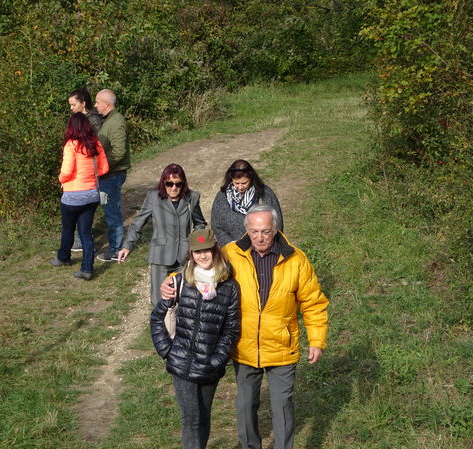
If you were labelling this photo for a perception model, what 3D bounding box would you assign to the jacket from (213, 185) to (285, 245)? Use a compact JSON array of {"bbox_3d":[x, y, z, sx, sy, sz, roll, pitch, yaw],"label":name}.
[{"bbox_3d":[0.088,0.127,9.777,0.560,0.750,0.380,1,15,4],"label":"jacket"}]

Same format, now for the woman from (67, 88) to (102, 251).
[{"bbox_3d":[-1.518,-0.550,12.731,0.380,1.690,0.440,4,15,14],"label":"woman"}]

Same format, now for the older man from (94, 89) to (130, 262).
[{"bbox_3d":[-1.222,-0.509,12.475,0.360,1.740,0.480,4,16,16],"label":"older man"}]

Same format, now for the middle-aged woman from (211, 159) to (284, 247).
[{"bbox_3d":[0.088,0.349,9.836,0.560,1.650,0.400,1,15,4],"label":"middle-aged woman"}]

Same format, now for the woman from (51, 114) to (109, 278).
[{"bbox_3d":[-1.482,-0.297,11.942,0.480,1.610,0.480,-7,17,-26],"label":"woman"}]

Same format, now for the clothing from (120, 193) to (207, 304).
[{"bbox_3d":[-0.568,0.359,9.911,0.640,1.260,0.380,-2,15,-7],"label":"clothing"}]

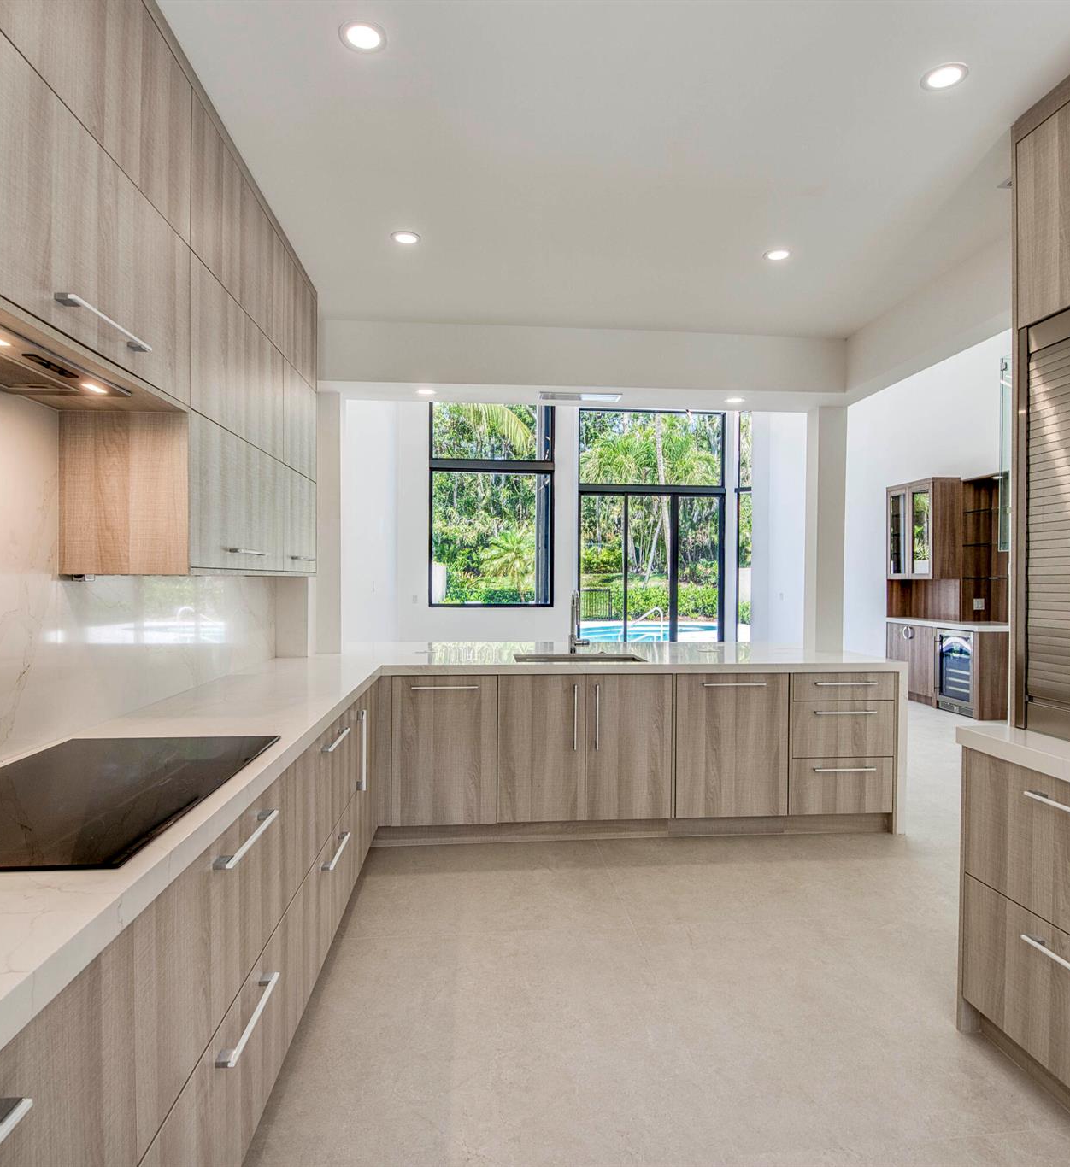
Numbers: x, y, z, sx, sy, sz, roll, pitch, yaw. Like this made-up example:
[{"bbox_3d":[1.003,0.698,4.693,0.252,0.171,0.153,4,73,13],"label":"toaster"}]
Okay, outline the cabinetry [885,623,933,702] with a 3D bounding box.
[{"bbox_3d":[4.633,0.914,8.501,0.580,0.860,0.897,0,0,-4],"label":"cabinetry"}]

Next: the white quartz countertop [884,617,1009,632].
[{"bbox_3d":[4.663,0.458,8.121,0.600,0.050,1.656,0,0,-4],"label":"white quartz countertop"}]

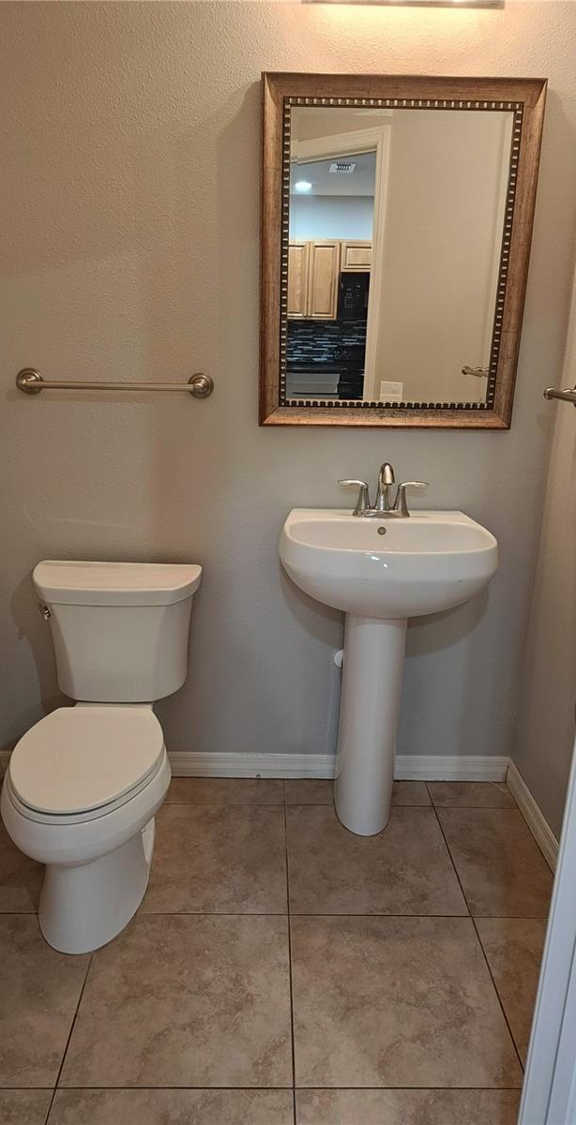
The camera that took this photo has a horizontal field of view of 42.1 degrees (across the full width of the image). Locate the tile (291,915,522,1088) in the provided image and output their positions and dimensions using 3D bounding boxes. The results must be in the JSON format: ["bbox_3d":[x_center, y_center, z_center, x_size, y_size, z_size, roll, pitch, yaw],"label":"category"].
[{"bbox_3d":[0.227,0.922,1.602,0.434,0.010,0.434,1,17,-1],"label":"tile"}]

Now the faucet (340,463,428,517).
[{"bbox_3d":[0.258,-0.189,1.992,0.240,0.156,0.145,1,17,-1],"label":"faucet"}]

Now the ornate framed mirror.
[{"bbox_3d":[0.273,-0.766,1.911,0.687,0.835,0.038,1,17,-1],"label":"ornate framed mirror"}]

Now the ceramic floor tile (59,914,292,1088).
[{"bbox_3d":[-0.216,0.933,1.625,0.444,0.010,0.444,1,17,-1],"label":"ceramic floor tile"}]

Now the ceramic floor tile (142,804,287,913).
[{"bbox_3d":[-0.224,0.805,2.054,0.444,0.010,0.444,1,17,-1],"label":"ceramic floor tile"}]

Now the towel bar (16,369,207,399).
[{"bbox_3d":[-0.463,-0.468,1.966,0.526,0.067,0.082,1,17,-1],"label":"towel bar"}]

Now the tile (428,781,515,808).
[{"bbox_3d":[0.575,0.733,2.355,0.262,0.010,0.139,1,17,-1],"label":"tile"}]

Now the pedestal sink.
[{"bbox_3d":[0.239,0.335,2.027,0.543,0.868,0.454,1,17,-1],"label":"pedestal sink"}]

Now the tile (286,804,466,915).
[{"bbox_3d":[0.224,0.811,2.064,0.444,0.010,0.444,1,17,-1],"label":"tile"}]

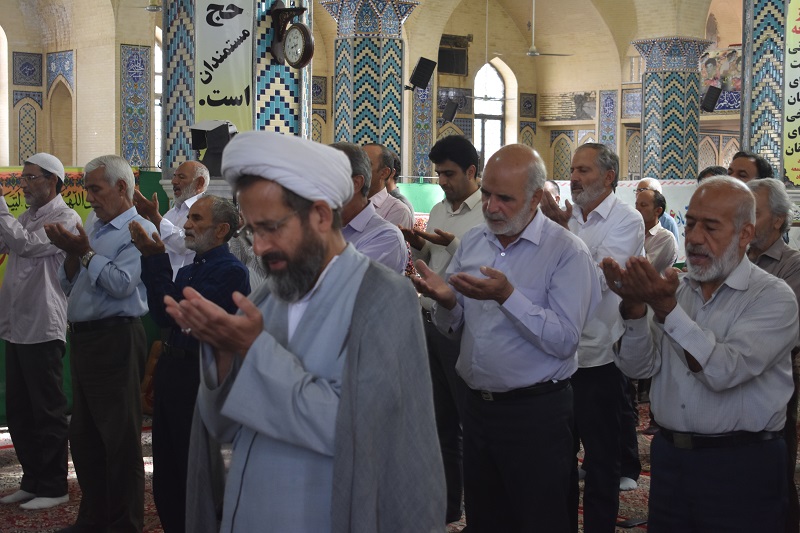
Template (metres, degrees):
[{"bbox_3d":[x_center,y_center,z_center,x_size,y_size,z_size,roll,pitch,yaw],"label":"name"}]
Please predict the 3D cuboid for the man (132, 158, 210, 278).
[{"bbox_3d":[-1.260,0.262,7.150,0.560,1.720,0.530,-1,3,-37],"label":"man"}]

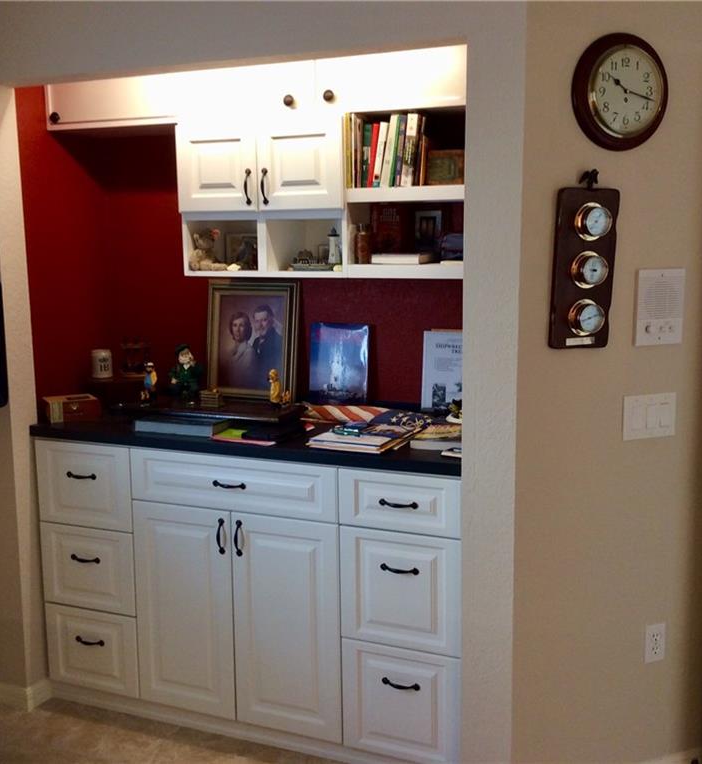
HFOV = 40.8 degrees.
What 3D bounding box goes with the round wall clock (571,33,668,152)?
[{"bbox_3d":[0.671,-0.713,2.323,0.285,0.285,0.050,-4,9,-21],"label":"round wall clock"}]

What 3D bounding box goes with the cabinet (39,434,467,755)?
[{"bbox_3d":[-0.268,0.648,3.082,1.478,0.905,0.432,3,9,23],"label":"cabinet"}]

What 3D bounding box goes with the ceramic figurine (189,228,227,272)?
[{"bbox_3d":[-0.452,-0.418,2.989,0.100,0.131,0.110,-3,9,-16],"label":"ceramic figurine"}]

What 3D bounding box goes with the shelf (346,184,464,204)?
[{"bbox_3d":[0.231,-0.542,2.760,0.417,0.038,0.285,3,9,23],"label":"shelf"}]

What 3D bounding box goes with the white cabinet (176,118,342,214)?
[{"bbox_3d":[-0.222,-0.665,2.938,0.555,0.275,0.305,3,9,23],"label":"white cabinet"}]

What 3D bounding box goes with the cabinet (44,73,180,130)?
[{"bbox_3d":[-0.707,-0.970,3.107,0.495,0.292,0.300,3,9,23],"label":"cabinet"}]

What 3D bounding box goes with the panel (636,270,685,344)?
[{"bbox_3d":[0.805,-0.195,2.467,0.148,0.195,0.020,-4,9,-21],"label":"panel"}]

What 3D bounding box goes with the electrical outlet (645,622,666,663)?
[{"bbox_3d":[0.842,0.722,2.616,0.068,0.112,0.008,-4,9,-21],"label":"electrical outlet"}]

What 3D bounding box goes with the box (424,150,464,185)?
[{"bbox_3d":[0.276,-0.613,2.738,0.133,0.107,0.070,3,9,23],"label":"box"}]

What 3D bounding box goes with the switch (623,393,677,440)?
[{"bbox_3d":[0.792,0.091,2.507,0.166,0.115,0.010,-4,9,-21],"label":"switch"}]

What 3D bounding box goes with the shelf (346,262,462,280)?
[{"bbox_3d":[0.233,-0.330,2.790,0.417,0.040,0.285,3,9,23],"label":"shelf"}]

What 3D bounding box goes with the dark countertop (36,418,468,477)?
[{"bbox_3d":[-0.274,0.168,3.002,1.483,0.042,0.453,3,9,23],"label":"dark countertop"}]

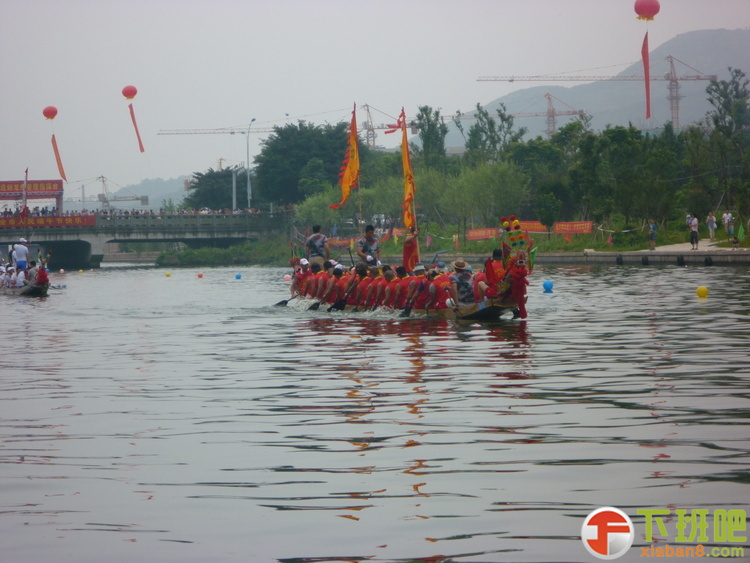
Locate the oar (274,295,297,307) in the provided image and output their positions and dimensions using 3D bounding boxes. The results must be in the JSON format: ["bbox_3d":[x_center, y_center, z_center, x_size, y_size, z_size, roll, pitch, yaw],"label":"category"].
[{"bbox_3d":[-1.971,0.410,71.600,1.000,0.100,0.180,-28,-11,25],"label":"oar"}]

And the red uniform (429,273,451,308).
[{"bbox_3d":[1.326,0.194,64.100,0.480,0.780,0.450,-2,1,-24],"label":"red uniform"}]

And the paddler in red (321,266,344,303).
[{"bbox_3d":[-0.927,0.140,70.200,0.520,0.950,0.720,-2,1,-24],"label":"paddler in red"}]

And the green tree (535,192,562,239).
[{"bbox_3d":[9.275,-3.475,168.000,1.550,2.600,1.550,-1,1,0],"label":"green tree"}]

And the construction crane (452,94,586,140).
[{"bbox_3d":[39.148,-34.566,913.345,2.500,39.000,60.000,-1,1,-38],"label":"construction crane"}]

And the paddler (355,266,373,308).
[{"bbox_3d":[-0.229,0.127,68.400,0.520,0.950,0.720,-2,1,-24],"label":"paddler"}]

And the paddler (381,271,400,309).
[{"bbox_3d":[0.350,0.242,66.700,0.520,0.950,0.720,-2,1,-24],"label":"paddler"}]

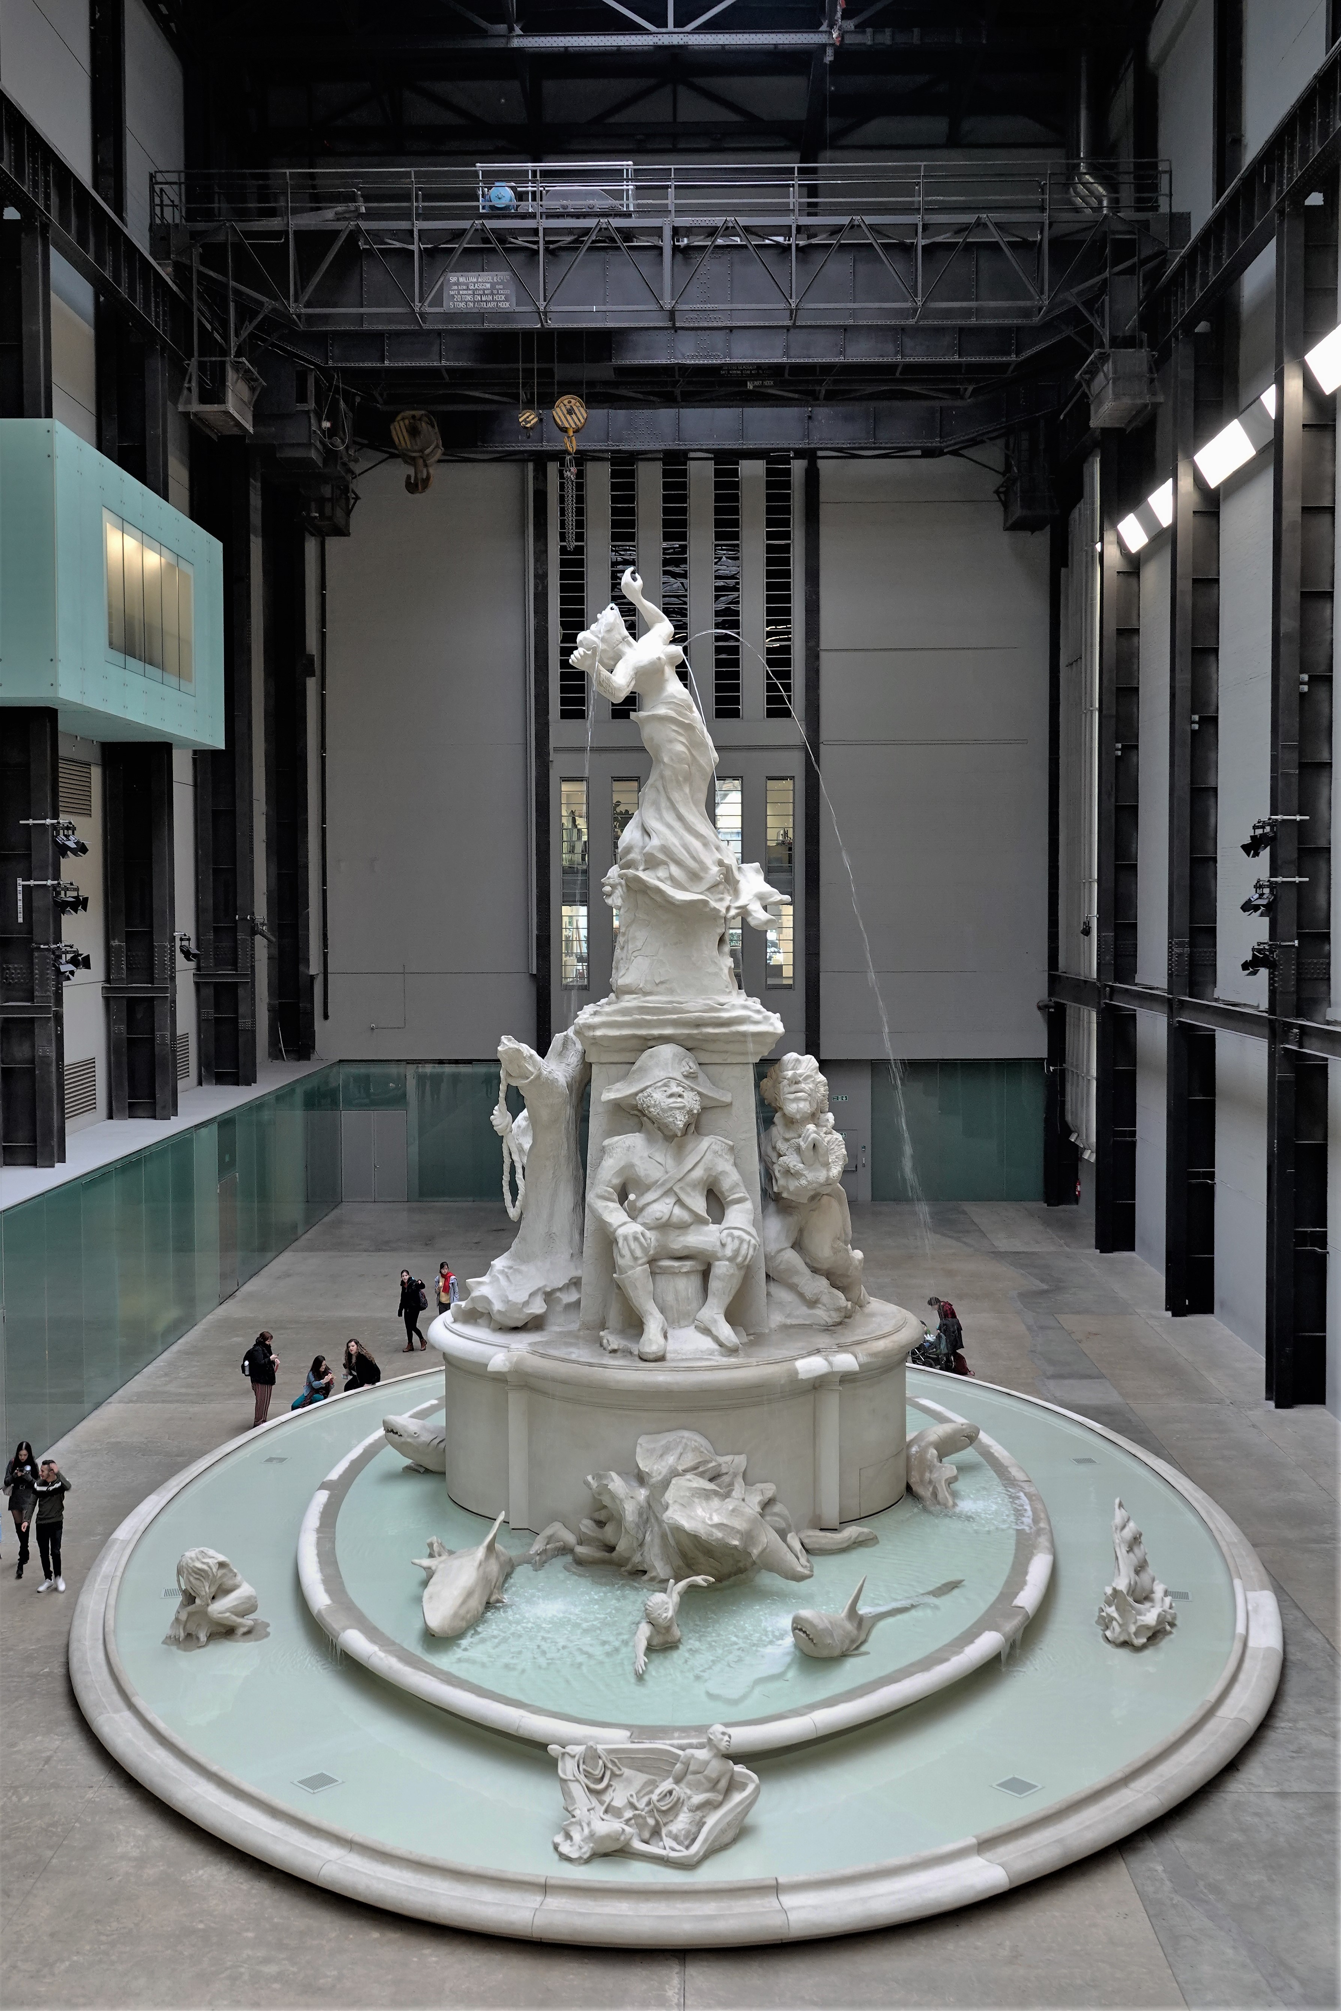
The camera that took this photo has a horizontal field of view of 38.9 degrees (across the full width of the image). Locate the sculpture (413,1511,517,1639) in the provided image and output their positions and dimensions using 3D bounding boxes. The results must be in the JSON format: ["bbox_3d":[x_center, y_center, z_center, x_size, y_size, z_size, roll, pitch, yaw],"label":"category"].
[{"bbox_3d":[-2.431,6.549,22.416,1.050,0.980,2.150,0,3,11],"label":"sculpture"}]

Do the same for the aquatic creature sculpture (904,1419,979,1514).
[{"bbox_3d":[3.830,6.348,26.417,1.100,0.950,1.000,1,3,18],"label":"aquatic creature sculpture"}]

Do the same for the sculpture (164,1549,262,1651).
[{"bbox_3d":[-5.354,6.847,22.175,1.000,1.050,0.750,-2,3,-30],"label":"sculpture"}]

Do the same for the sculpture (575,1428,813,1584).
[{"bbox_3d":[0.286,6.170,23.657,2.900,1.580,1.350,0,3,1],"label":"sculpture"}]

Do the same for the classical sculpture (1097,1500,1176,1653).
[{"bbox_3d":[5.404,6.531,22.047,0.880,1.600,0.850,0,3,1],"label":"classical sculpture"}]

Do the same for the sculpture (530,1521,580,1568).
[{"bbox_3d":[-1.476,6.731,24.014,0.550,0.460,0.600,2,4,38],"label":"sculpture"}]

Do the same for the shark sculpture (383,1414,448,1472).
[{"bbox_3d":[-3.551,6.364,27.731,1.400,0.850,0.800,-1,3,-17],"label":"shark sculpture"}]

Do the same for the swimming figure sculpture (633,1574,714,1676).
[{"bbox_3d":[0.076,6.741,20.836,0.850,0.740,1.000,0,3,9],"label":"swimming figure sculpture"}]

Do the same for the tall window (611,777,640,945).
[{"bbox_3d":[-1.312,-3.586,55.915,0.840,6.260,0.200,0,3,1],"label":"tall window"}]

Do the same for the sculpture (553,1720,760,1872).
[{"bbox_3d":[-0.154,7.118,17.504,1.850,0.950,1.400,0,3,4],"label":"sculpture"}]

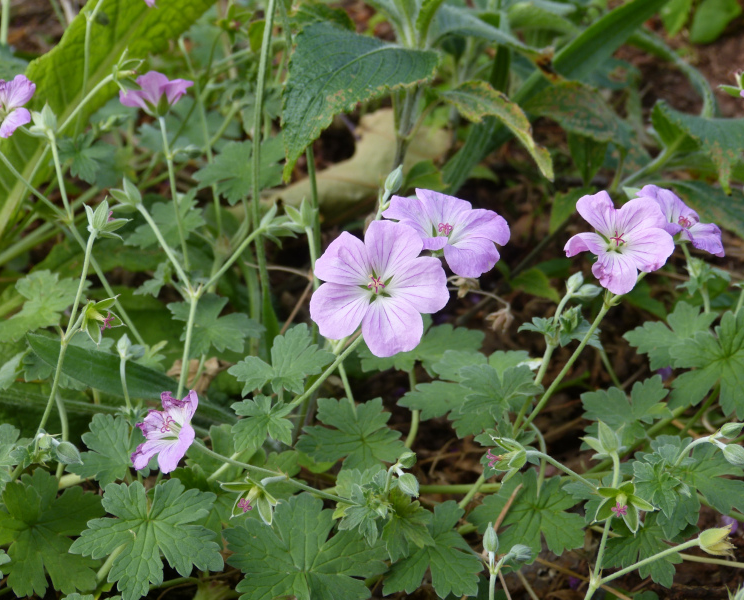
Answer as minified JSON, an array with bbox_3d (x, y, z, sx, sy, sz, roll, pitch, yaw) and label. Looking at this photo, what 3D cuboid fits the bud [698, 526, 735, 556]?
[{"bbox_3d":[0.098,0.069,0.455,0.010,0.009,0.009,-6,0,8],"label":"bud"}]

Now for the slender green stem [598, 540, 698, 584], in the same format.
[{"bbox_3d":[0.081,0.076,0.463,0.032,0.002,0.002,-24,0,9],"label":"slender green stem"}]

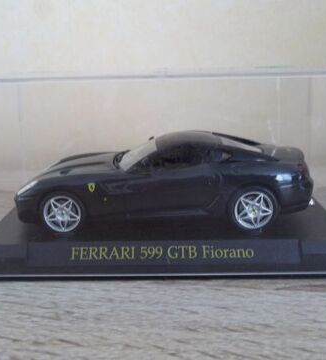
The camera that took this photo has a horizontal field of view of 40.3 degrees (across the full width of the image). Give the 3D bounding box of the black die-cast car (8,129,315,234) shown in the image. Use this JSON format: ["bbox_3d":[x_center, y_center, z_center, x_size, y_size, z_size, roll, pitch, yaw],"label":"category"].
[{"bbox_3d":[-0.001,-0.002,0.165,0.108,0.031,0.046,-1,15,1],"label":"black die-cast car"}]

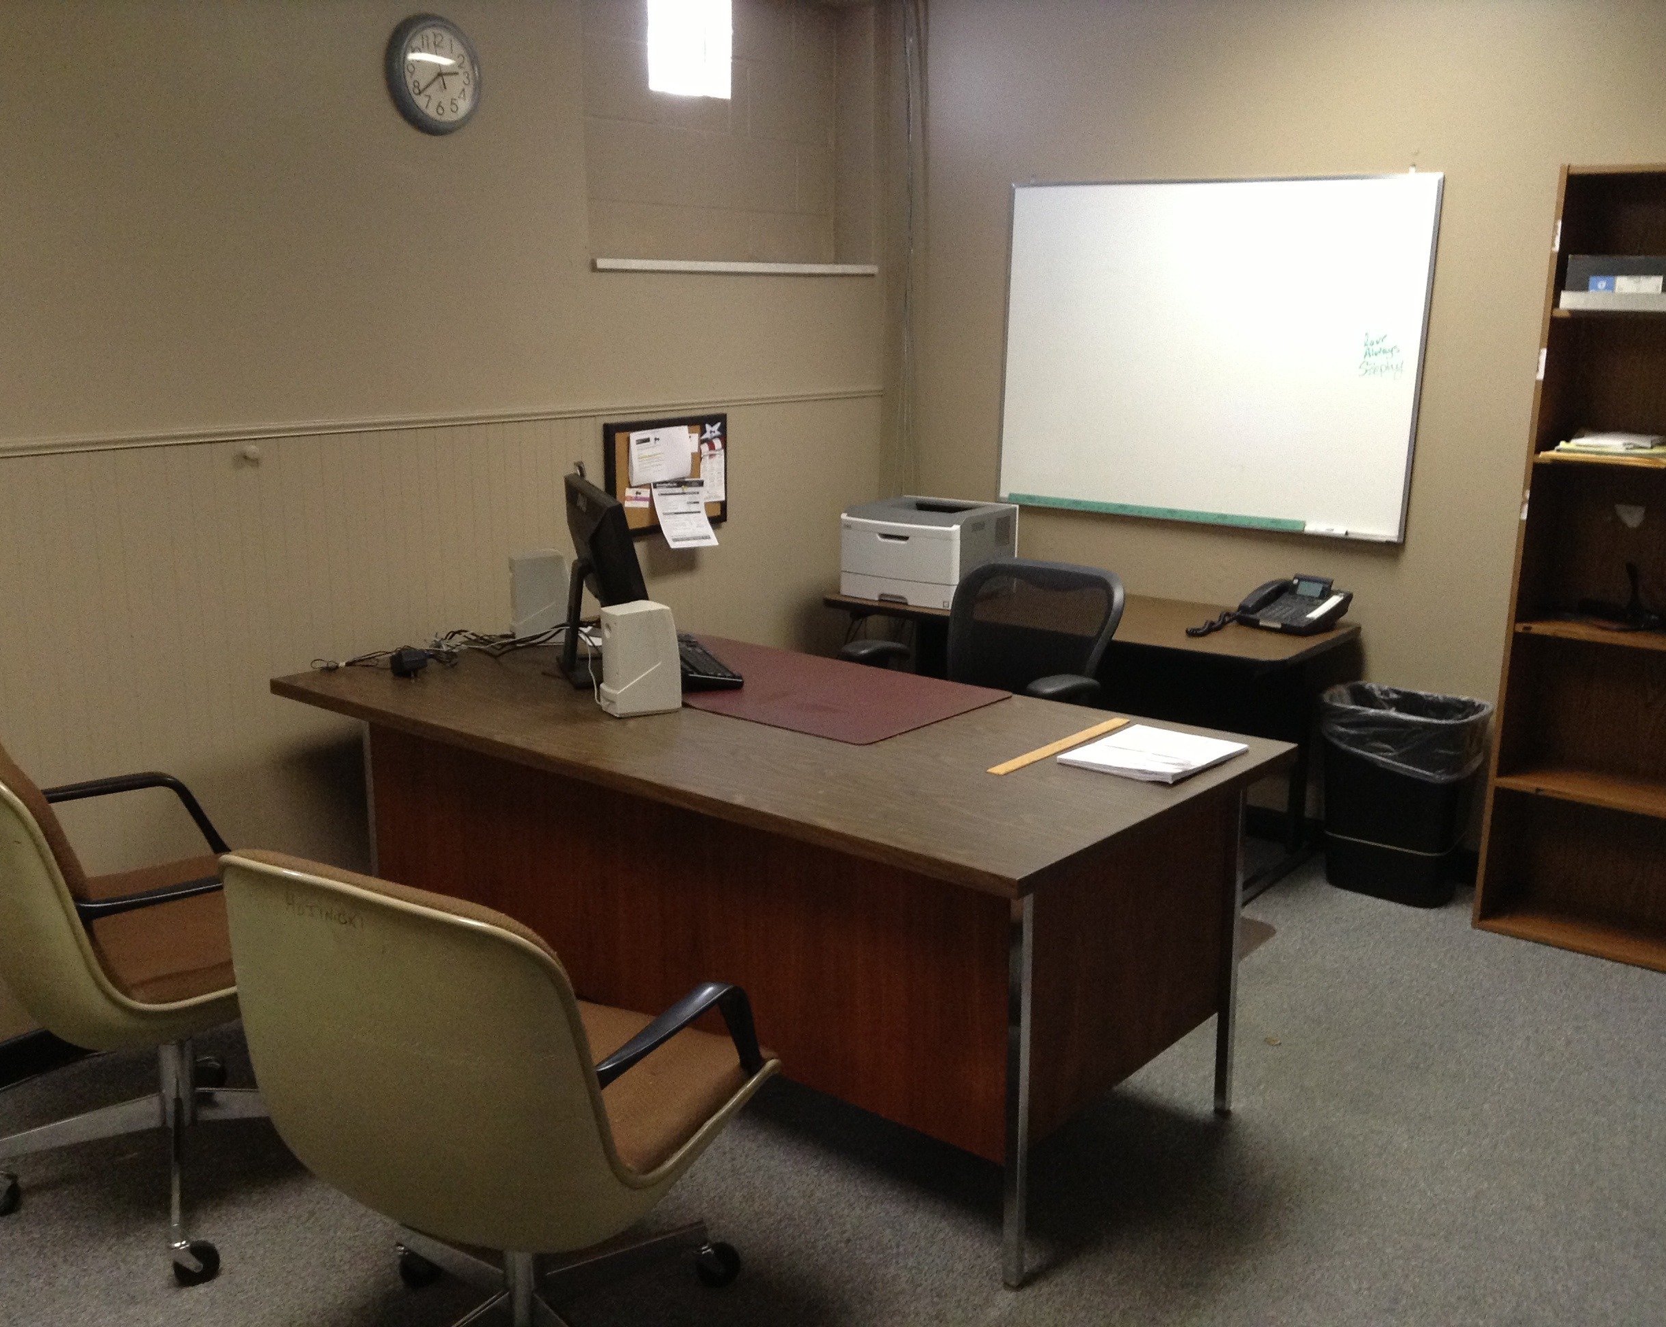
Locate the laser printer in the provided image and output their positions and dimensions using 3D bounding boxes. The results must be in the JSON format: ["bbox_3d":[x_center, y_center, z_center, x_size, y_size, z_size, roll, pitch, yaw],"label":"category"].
[{"bbox_3d":[0.287,-0.324,4.886,0.390,0.248,0.375,9,15,30],"label":"laser printer"}]

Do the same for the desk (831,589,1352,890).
[{"bbox_3d":[0.690,0.171,4.761,1.380,0.647,0.620,10,16,35],"label":"desk"}]

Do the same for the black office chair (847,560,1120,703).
[{"bbox_3d":[0.317,0.206,3.945,0.650,0.920,0.640,10,16,35],"label":"black office chair"}]

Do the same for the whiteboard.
[{"bbox_3d":[1.018,-0.859,4.691,1.235,0.925,0.045,10,16,35],"label":"whiteboard"}]

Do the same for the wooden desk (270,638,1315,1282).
[{"bbox_3d":[-0.151,0.444,3.286,1.756,0.730,0.933,11,16,37],"label":"wooden desk"}]

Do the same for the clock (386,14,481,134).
[{"bbox_3d":[-0.857,-1.279,3.665,0.045,0.250,0.250,10,16,35],"label":"clock"}]

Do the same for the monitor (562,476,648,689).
[{"bbox_3d":[-0.450,-0.171,3.475,0.205,0.385,0.500,-3,13,-18],"label":"monitor"}]

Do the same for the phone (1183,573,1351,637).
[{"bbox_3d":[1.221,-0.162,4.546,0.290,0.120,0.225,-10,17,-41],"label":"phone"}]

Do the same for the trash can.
[{"bbox_3d":[1.462,0.342,4.397,0.385,0.505,0.295,10,16,35],"label":"trash can"}]

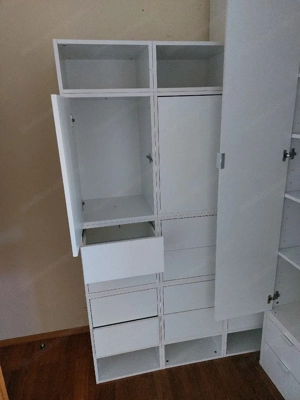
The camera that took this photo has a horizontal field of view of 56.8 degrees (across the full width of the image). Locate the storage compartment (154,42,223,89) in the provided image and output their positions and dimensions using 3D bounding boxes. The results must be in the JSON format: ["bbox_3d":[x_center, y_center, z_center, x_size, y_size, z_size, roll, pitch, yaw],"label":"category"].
[{"bbox_3d":[0.185,-0.671,1.466,0.412,0.203,0.380,-6,18,-11],"label":"storage compartment"}]

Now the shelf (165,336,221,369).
[{"bbox_3d":[0.247,0.919,1.966,0.403,0.187,0.380,-6,18,-11],"label":"shelf"}]

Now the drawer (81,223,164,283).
[{"bbox_3d":[-0.159,0.243,1.500,0.386,0.206,0.361,-6,18,-11],"label":"drawer"}]

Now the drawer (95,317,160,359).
[{"bbox_3d":[-0.169,0.774,1.822,0.382,0.216,0.361,-6,18,-11],"label":"drawer"}]

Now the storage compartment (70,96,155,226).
[{"bbox_3d":[-0.210,-0.234,1.514,0.420,0.622,0.380,-6,18,-11],"label":"storage compartment"}]

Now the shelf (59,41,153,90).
[{"bbox_3d":[-0.226,-0.631,1.389,0.412,0.203,0.380,-6,18,-11],"label":"shelf"}]

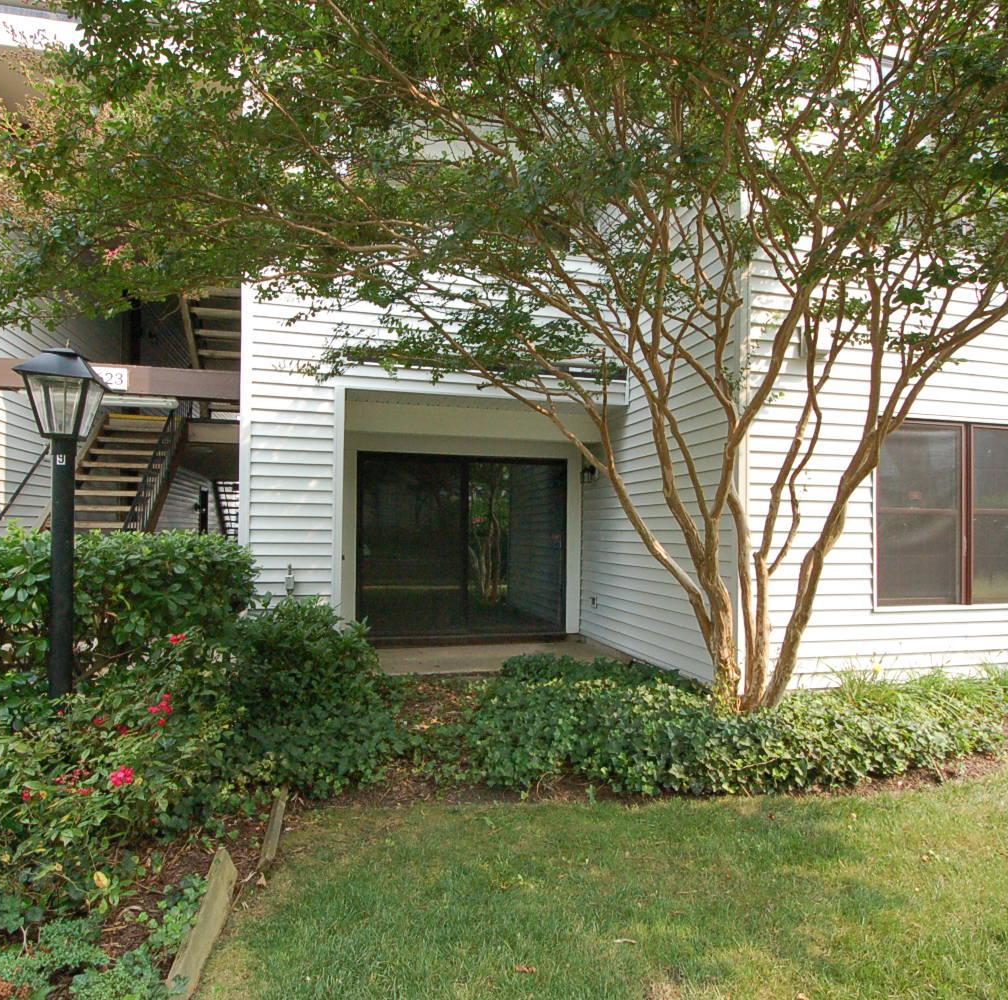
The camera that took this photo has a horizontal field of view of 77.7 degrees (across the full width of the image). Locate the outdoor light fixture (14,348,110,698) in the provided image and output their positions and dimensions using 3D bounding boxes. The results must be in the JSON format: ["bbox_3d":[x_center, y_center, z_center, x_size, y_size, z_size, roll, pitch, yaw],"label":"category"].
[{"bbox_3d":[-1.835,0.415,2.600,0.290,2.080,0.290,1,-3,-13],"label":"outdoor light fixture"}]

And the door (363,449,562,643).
[{"bbox_3d":[-0.429,0.516,7.079,2.410,2.050,0.100,1,-3,-14],"label":"door"}]

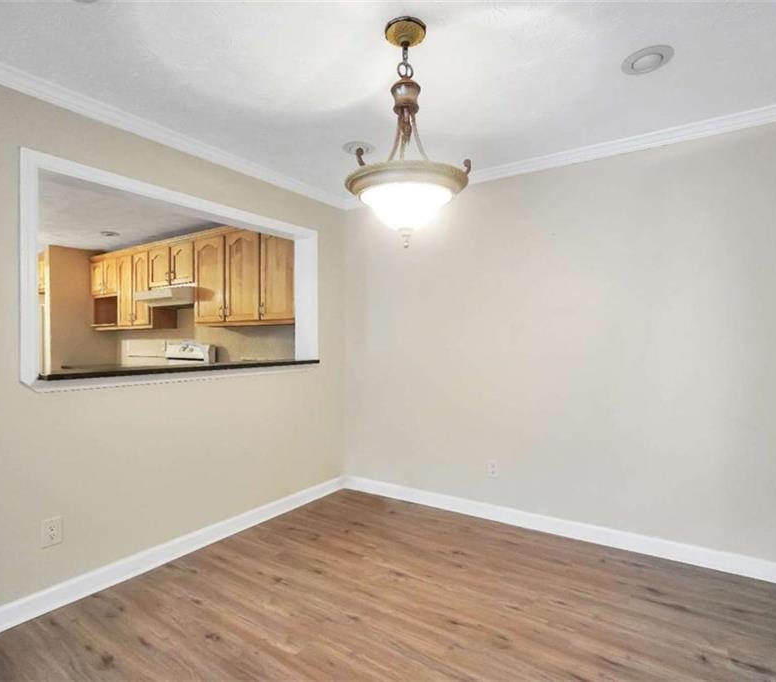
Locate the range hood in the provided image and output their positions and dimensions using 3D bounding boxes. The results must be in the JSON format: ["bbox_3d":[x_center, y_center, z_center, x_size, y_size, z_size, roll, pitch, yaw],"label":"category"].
[{"bbox_3d":[-2.200,-0.455,4.460,0.760,0.175,0.500,0,0,33],"label":"range hood"}]

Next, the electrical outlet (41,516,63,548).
[{"bbox_3d":[-1.565,0.887,1.988,0.010,0.122,0.077,0,0,35],"label":"electrical outlet"}]

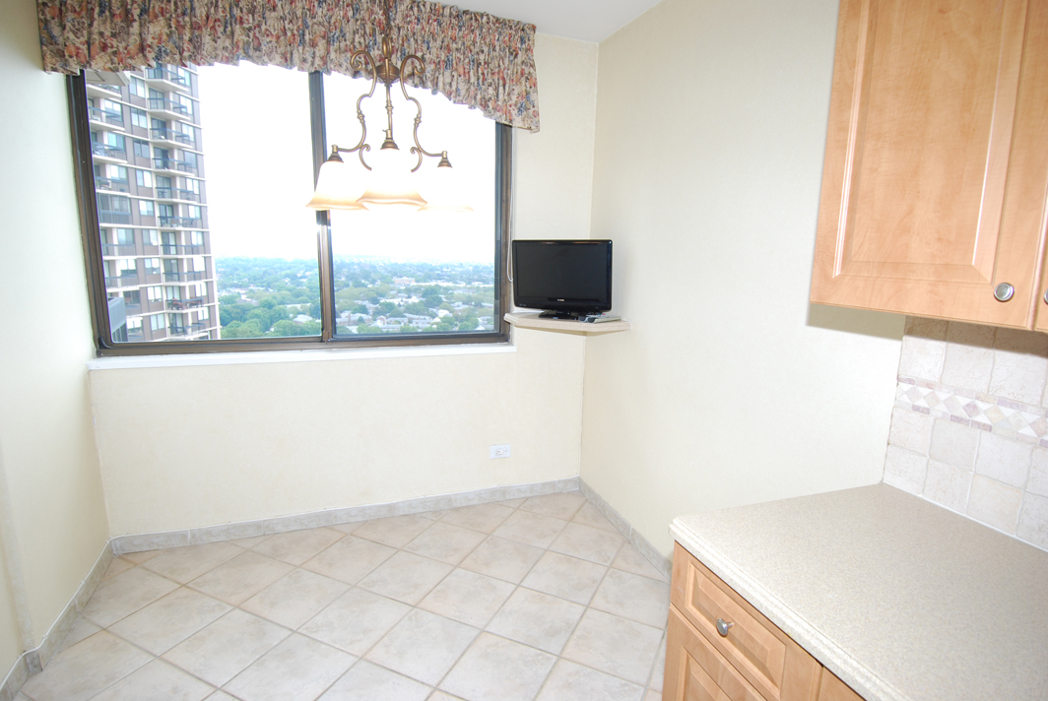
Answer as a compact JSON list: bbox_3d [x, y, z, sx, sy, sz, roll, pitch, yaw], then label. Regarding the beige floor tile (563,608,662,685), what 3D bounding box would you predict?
[{"bbox_3d":[0.352,1.138,2.031,0.323,0.010,0.323,6,10,24],"label":"beige floor tile"}]

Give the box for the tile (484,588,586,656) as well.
[{"bbox_3d":[0.052,1.057,2.055,0.308,0.015,0.308,6,11,24],"label":"tile"}]

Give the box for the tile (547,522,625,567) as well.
[{"bbox_3d":[0.312,0.967,2.616,0.308,0.015,0.308,6,11,24],"label":"tile"}]

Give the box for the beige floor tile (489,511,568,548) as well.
[{"bbox_3d":[0.034,0.938,2.743,0.308,0.015,0.308,6,11,24],"label":"beige floor tile"}]

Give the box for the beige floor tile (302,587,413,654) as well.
[{"bbox_3d":[-0.654,1.059,2.064,0.312,0.010,0.312,6,11,24],"label":"beige floor tile"}]

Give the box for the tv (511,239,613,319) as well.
[{"bbox_3d":[0.186,-0.361,2.665,0.505,0.389,0.170,6,11,24],"label":"tv"}]

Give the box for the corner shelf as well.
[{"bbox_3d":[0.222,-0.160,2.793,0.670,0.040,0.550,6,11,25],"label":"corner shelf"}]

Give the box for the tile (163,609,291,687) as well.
[{"bbox_3d":[-1.058,1.060,1.876,0.308,0.015,0.308,6,11,24],"label":"tile"}]

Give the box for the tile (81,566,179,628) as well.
[{"bbox_3d":[-1.661,1.020,2.178,0.312,0.010,0.312,6,11,24],"label":"tile"}]

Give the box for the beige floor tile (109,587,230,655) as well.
[{"bbox_3d":[-1.410,1.080,2.108,0.323,0.010,0.323,6,10,24],"label":"beige floor tile"}]

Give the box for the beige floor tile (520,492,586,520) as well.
[{"bbox_3d":[0.172,0.906,3.071,0.312,0.010,0.312,6,11,24],"label":"beige floor tile"}]

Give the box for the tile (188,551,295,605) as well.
[{"bbox_3d":[-1.236,1.004,2.325,0.312,0.010,0.312,6,11,24],"label":"tile"}]

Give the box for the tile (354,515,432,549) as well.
[{"bbox_3d":[-0.669,0.925,2.716,0.308,0.015,0.308,6,11,24],"label":"tile"}]

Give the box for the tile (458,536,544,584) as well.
[{"bbox_3d":[-0.102,1.034,2.594,0.323,0.010,0.323,6,10,24],"label":"tile"}]

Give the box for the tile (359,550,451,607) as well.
[{"bbox_3d":[-0.540,1.050,2.430,0.323,0.010,0.323,6,10,24],"label":"tile"}]

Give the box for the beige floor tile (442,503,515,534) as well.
[{"bbox_3d":[-0.255,0.909,2.869,0.308,0.015,0.308,6,11,24],"label":"beige floor tile"}]

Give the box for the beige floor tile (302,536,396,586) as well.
[{"bbox_3d":[-0.840,1.020,2.564,0.323,0.010,0.323,6,10,24],"label":"beige floor tile"}]

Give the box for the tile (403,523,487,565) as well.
[{"bbox_3d":[-0.386,0.968,2.635,0.312,0.010,0.312,6,11,24],"label":"tile"}]

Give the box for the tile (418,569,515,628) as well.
[{"bbox_3d":[-0.233,1.042,2.217,0.312,0.010,0.312,6,11,24],"label":"tile"}]

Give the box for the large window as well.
[{"bbox_3d":[-0.951,-0.653,2.480,1.881,1.301,0.100,-2,10,-20],"label":"large window"}]

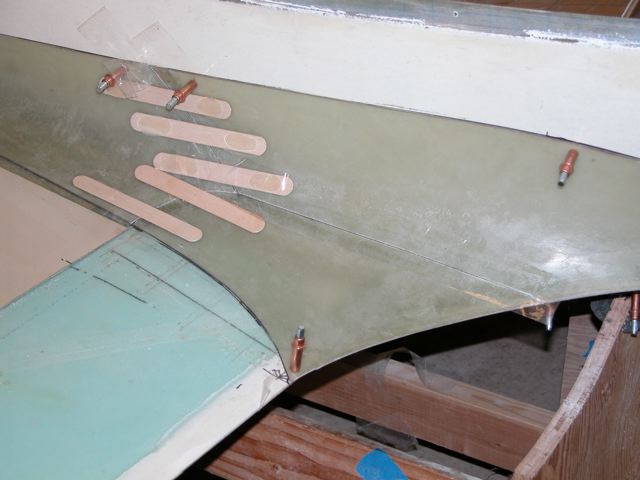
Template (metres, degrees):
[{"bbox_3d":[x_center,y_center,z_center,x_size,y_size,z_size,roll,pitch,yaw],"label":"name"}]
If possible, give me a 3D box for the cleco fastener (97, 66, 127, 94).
[{"bbox_3d":[-0.196,-0.152,1.451,0.010,0.010,0.039,40,53,0],"label":"cleco fastener"}]

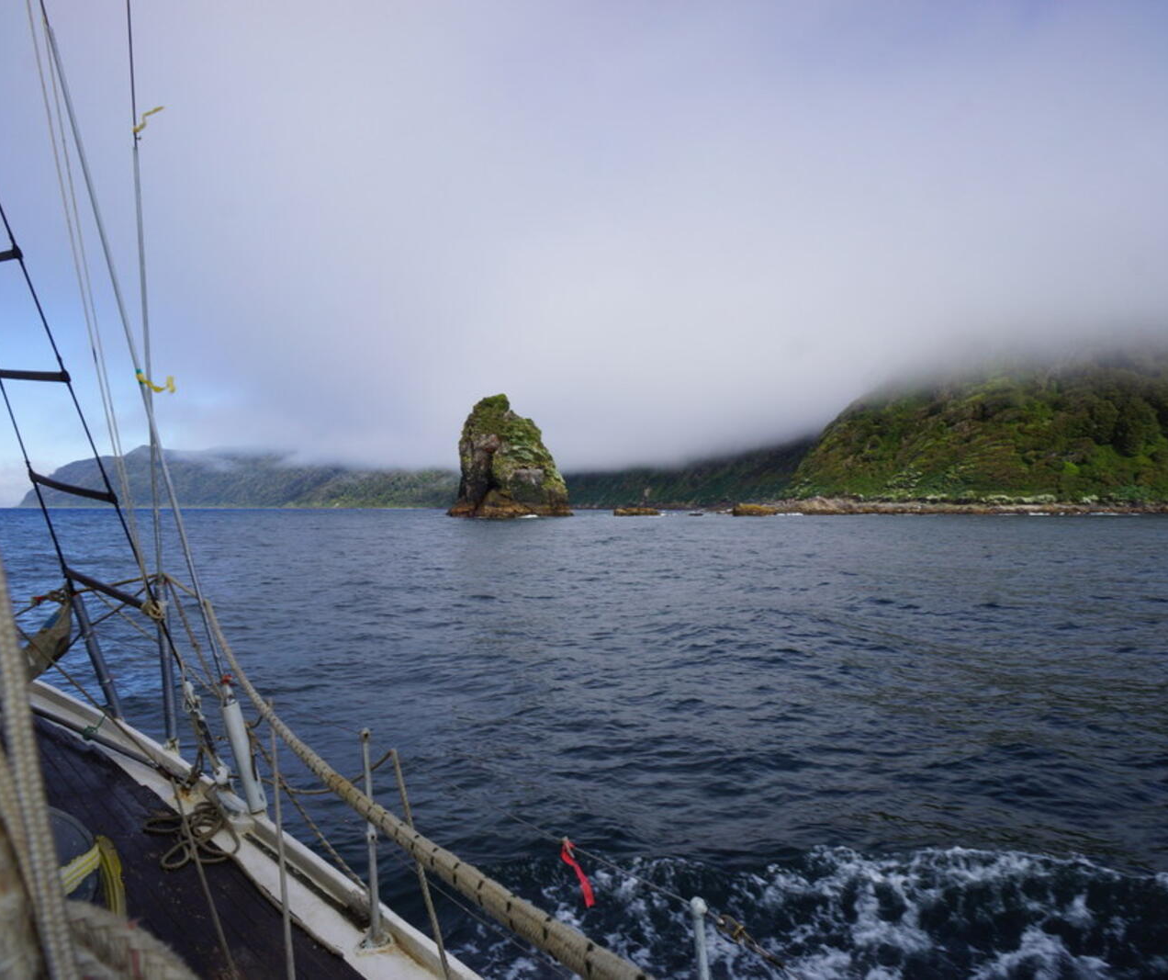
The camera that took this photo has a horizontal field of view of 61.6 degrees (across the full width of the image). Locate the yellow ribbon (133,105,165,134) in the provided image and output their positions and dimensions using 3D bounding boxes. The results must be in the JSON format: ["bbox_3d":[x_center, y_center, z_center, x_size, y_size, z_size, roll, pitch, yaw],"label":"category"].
[{"bbox_3d":[-1.907,-1.627,4.300,0.138,0.122,0.040,0,-1,0],"label":"yellow ribbon"}]

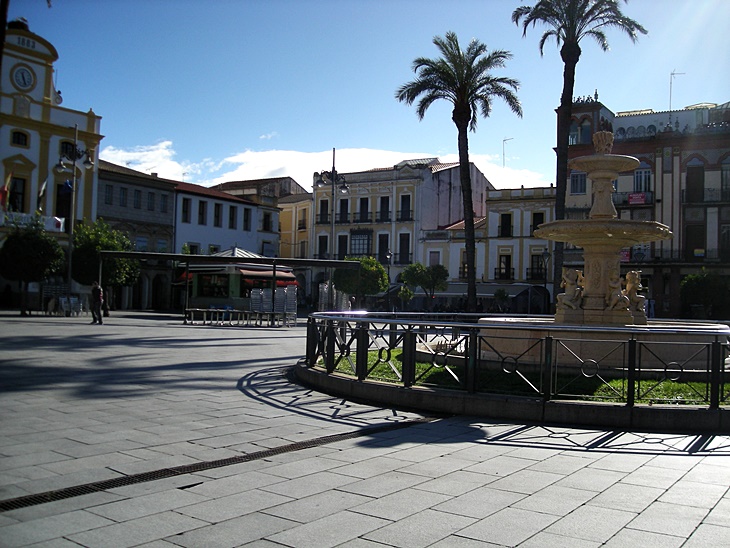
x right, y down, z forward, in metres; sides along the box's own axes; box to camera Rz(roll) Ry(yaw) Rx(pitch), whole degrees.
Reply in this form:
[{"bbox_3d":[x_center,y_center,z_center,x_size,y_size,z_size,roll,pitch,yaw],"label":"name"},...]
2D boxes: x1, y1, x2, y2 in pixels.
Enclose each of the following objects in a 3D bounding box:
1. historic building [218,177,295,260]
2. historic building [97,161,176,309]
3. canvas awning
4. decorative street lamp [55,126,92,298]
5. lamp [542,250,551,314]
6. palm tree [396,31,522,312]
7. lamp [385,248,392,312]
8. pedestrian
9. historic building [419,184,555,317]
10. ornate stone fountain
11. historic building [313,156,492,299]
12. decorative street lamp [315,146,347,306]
[{"bbox_3d":[-11.827,-3.142,80.665,11.000,13.800,7.000,0,-3,33],"label":"historic building"},{"bbox_3d":[-23.528,-3.258,63.947,11.000,12.400,8.600,0,-3,33],"label":"historic building"},{"bbox_3d":[-5.084,0.016,38.500,0.700,0.500,4.100,0,-3,33],"label":"canvas awning"},{"bbox_3d":[-14.629,-2.882,37.000,2.200,9.700,0.550,0,-3,33],"label":"decorative street lamp"},{"bbox_3d":[9.096,0.777,37.000,0.470,4.100,0.470,1,-2,0],"label":"lamp"},{"bbox_3d":[4.407,-4.431,34.800,5.900,14.000,5.900,1,-2,0],"label":"palm tree"},{"bbox_3d":[1.231,0.642,39.500,0.470,4.100,0.470,1,-2,0],"label":"lamp"},{"bbox_3d":[-10.942,1.182,30.200,0.500,1.740,0.550,2,-2,-18],"label":"pedestrian"},{"bbox_3d":[13.243,-1.600,70.923,12.800,11.400,11.500,0,-3,30],"label":"historic building"},{"bbox_3d":[4.767,-0.932,14.800,2.660,3.950,2.660,1,-2,18],"label":"ornate stone fountain"},{"bbox_3d":[4.593,-3.761,80.204,12.400,15.900,19.000,0,-3,30],"label":"historic building"},{"bbox_3d":[-1.833,-2.138,41.000,0.550,9.700,2.200,0,-3,30],"label":"decorative street lamp"}]

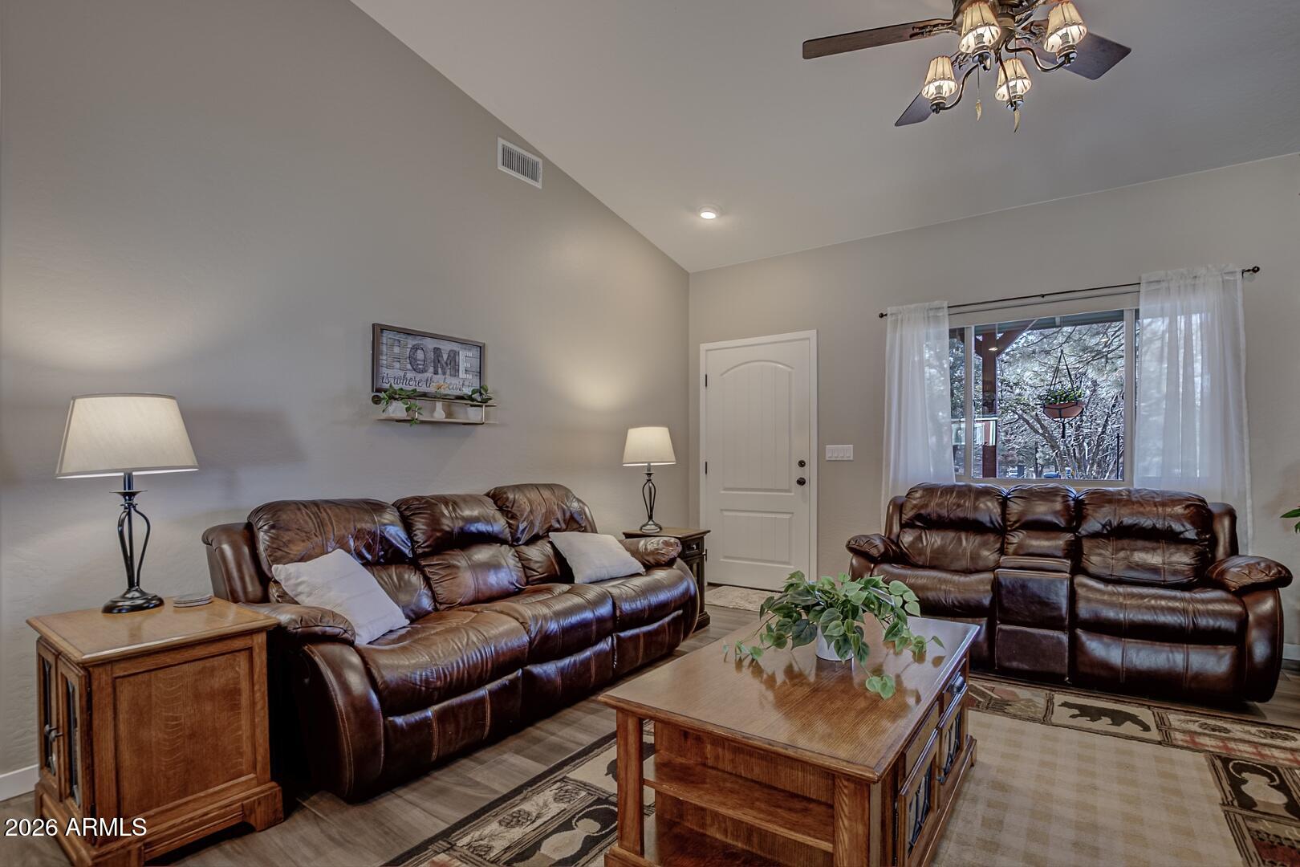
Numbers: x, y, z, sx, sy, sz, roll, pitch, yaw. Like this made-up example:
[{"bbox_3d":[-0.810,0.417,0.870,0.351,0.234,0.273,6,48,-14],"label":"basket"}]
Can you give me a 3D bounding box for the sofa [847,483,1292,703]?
[{"bbox_3d":[2.356,0.832,3.347,1.979,0.995,0.938,-1,-3,31],"label":"sofa"}]

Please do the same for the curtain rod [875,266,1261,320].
[{"bbox_3d":[2.513,-0.884,3.472,1.950,0.050,0.085,-1,-2,31],"label":"curtain rod"}]

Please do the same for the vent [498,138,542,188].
[{"bbox_3d":[-0.803,-1.671,3.352,0.025,0.196,0.345,-1,-2,38],"label":"vent"}]

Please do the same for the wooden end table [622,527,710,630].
[{"bbox_3d":[0.122,1.022,3.840,0.459,0.653,0.418,-2,-3,36],"label":"wooden end table"}]

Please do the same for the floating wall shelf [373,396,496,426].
[{"bbox_3d":[-1.109,-0.114,2.843,0.160,0.125,0.570,-1,-2,38],"label":"floating wall shelf"}]

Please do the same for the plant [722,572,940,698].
[{"bbox_3d":[0.622,0.632,1.885,0.683,0.265,0.551,0,-2,2],"label":"plant"}]

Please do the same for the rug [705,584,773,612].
[{"bbox_3d":[0.816,1.364,4.460,0.887,0.015,0.592,-1,-3,32],"label":"rug"}]

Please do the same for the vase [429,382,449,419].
[{"bbox_3d":[-1.105,-0.173,2.840,0.085,0.195,0.090,-1,-2,38],"label":"vase"}]

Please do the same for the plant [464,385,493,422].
[{"bbox_3d":[-0.961,-0.168,3.023,0.120,0.200,0.135,-1,-2,38],"label":"plant"}]

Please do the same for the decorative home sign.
[{"bbox_3d":[-1.250,-0.388,3.123,0.036,0.362,0.683,-2,-3,38],"label":"decorative home sign"}]

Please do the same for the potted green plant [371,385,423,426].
[{"bbox_3d":[-1.236,-0.137,2.658,0.160,0.190,0.200,-1,-2,38],"label":"potted green plant"}]

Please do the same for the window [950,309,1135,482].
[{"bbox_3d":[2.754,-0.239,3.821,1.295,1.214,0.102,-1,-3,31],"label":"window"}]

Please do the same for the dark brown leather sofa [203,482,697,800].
[{"bbox_3d":[-0.796,0.809,2.930,0.949,1.010,2.173,-2,-3,35],"label":"dark brown leather sofa"}]

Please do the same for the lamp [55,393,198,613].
[{"bbox_3d":[-1.739,0.231,1.810,0.345,0.705,0.345,-1,-2,38],"label":"lamp"}]

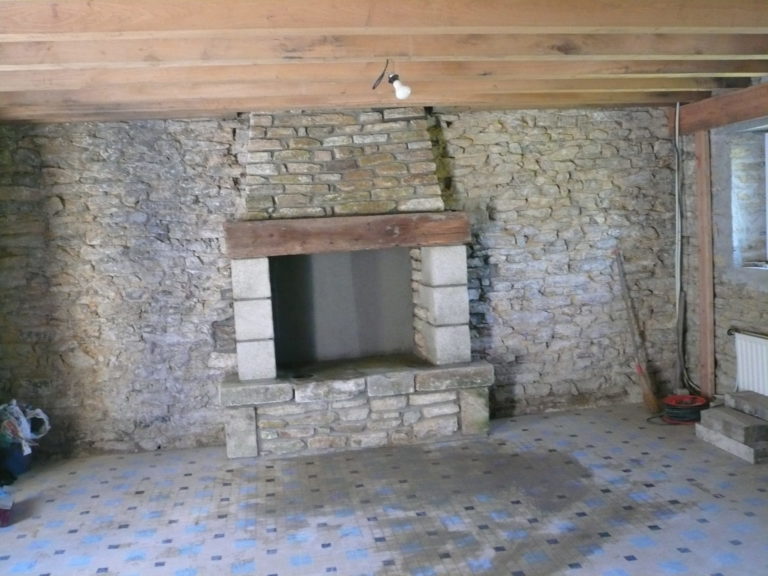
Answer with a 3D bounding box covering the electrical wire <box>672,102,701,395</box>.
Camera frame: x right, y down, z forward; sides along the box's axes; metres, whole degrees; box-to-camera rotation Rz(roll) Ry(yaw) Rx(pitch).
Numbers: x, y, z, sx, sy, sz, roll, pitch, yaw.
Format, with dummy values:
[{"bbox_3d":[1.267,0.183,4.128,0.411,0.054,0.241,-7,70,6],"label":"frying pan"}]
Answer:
[{"bbox_3d":[2.302,-0.285,5.734,0.200,2.230,0.100,-4,5,-9],"label":"electrical wire"}]

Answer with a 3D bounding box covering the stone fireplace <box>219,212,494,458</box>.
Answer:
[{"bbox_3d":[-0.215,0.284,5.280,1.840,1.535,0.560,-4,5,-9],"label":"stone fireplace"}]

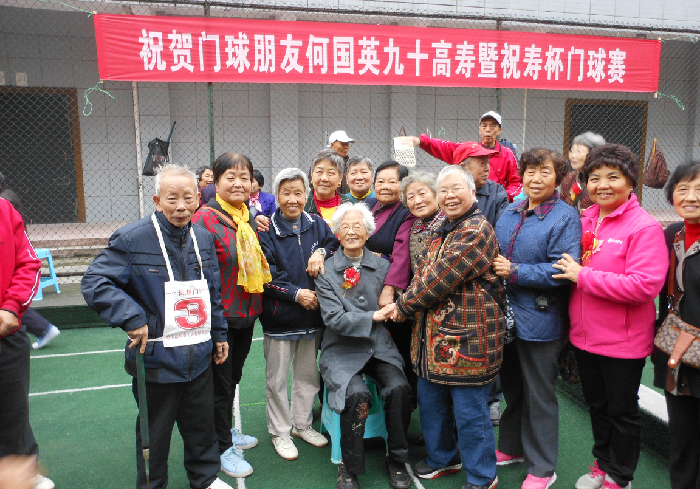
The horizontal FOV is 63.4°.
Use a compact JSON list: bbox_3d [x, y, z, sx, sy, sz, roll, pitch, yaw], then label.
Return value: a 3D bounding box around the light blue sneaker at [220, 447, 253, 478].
[{"bbox_3d":[-0.588,1.053,2.820,0.250,0.115,0.095,8,11,43],"label":"light blue sneaker"}]

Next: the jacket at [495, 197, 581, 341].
[{"bbox_3d":[0.886,0.140,2.705,0.460,0.695,0.340,9,14,44],"label":"jacket"}]

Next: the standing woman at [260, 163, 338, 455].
[{"bbox_3d":[-0.279,0.359,3.006,0.460,1.500,0.370,-3,10,-16],"label":"standing woman"}]

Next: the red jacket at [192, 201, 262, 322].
[{"bbox_3d":[-0.616,0.074,2.800,0.460,0.600,0.290,-4,9,-28],"label":"red jacket"}]

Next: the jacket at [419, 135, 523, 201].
[{"bbox_3d":[0.921,-0.484,4.377,0.820,0.680,0.360,1,8,8],"label":"jacket"}]

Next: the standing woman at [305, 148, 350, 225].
[{"bbox_3d":[-0.139,0.243,3.372,0.500,1.600,0.320,-1,10,-5],"label":"standing woman"}]

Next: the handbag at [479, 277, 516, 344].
[{"bbox_3d":[0.706,0.348,2.741,0.120,0.295,0.220,10,14,44],"label":"handbag"}]

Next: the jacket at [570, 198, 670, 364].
[{"bbox_3d":[1.177,0.133,2.510,0.340,0.700,0.460,-7,11,-40],"label":"jacket"}]

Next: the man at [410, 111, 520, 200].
[{"bbox_3d":[0.886,-0.169,4.421,0.920,1.690,0.400,1,8,8],"label":"man"}]

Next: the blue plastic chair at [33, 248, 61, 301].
[{"bbox_3d":[-2.984,0.279,5.427,0.330,0.435,0.330,-2,10,-11],"label":"blue plastic chair"}]

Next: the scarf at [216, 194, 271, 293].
[{"bbox_3d":[-0.506,-0.014,2.690,0.240,0.470,0.220,-4,9,-28],"label":"scarf"}]

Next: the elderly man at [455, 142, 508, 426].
[{"bbox_3d":[0.762,0.240,3.243,0.470,1.610,0.330,-6,10,-35],"label":"elderly man"}]

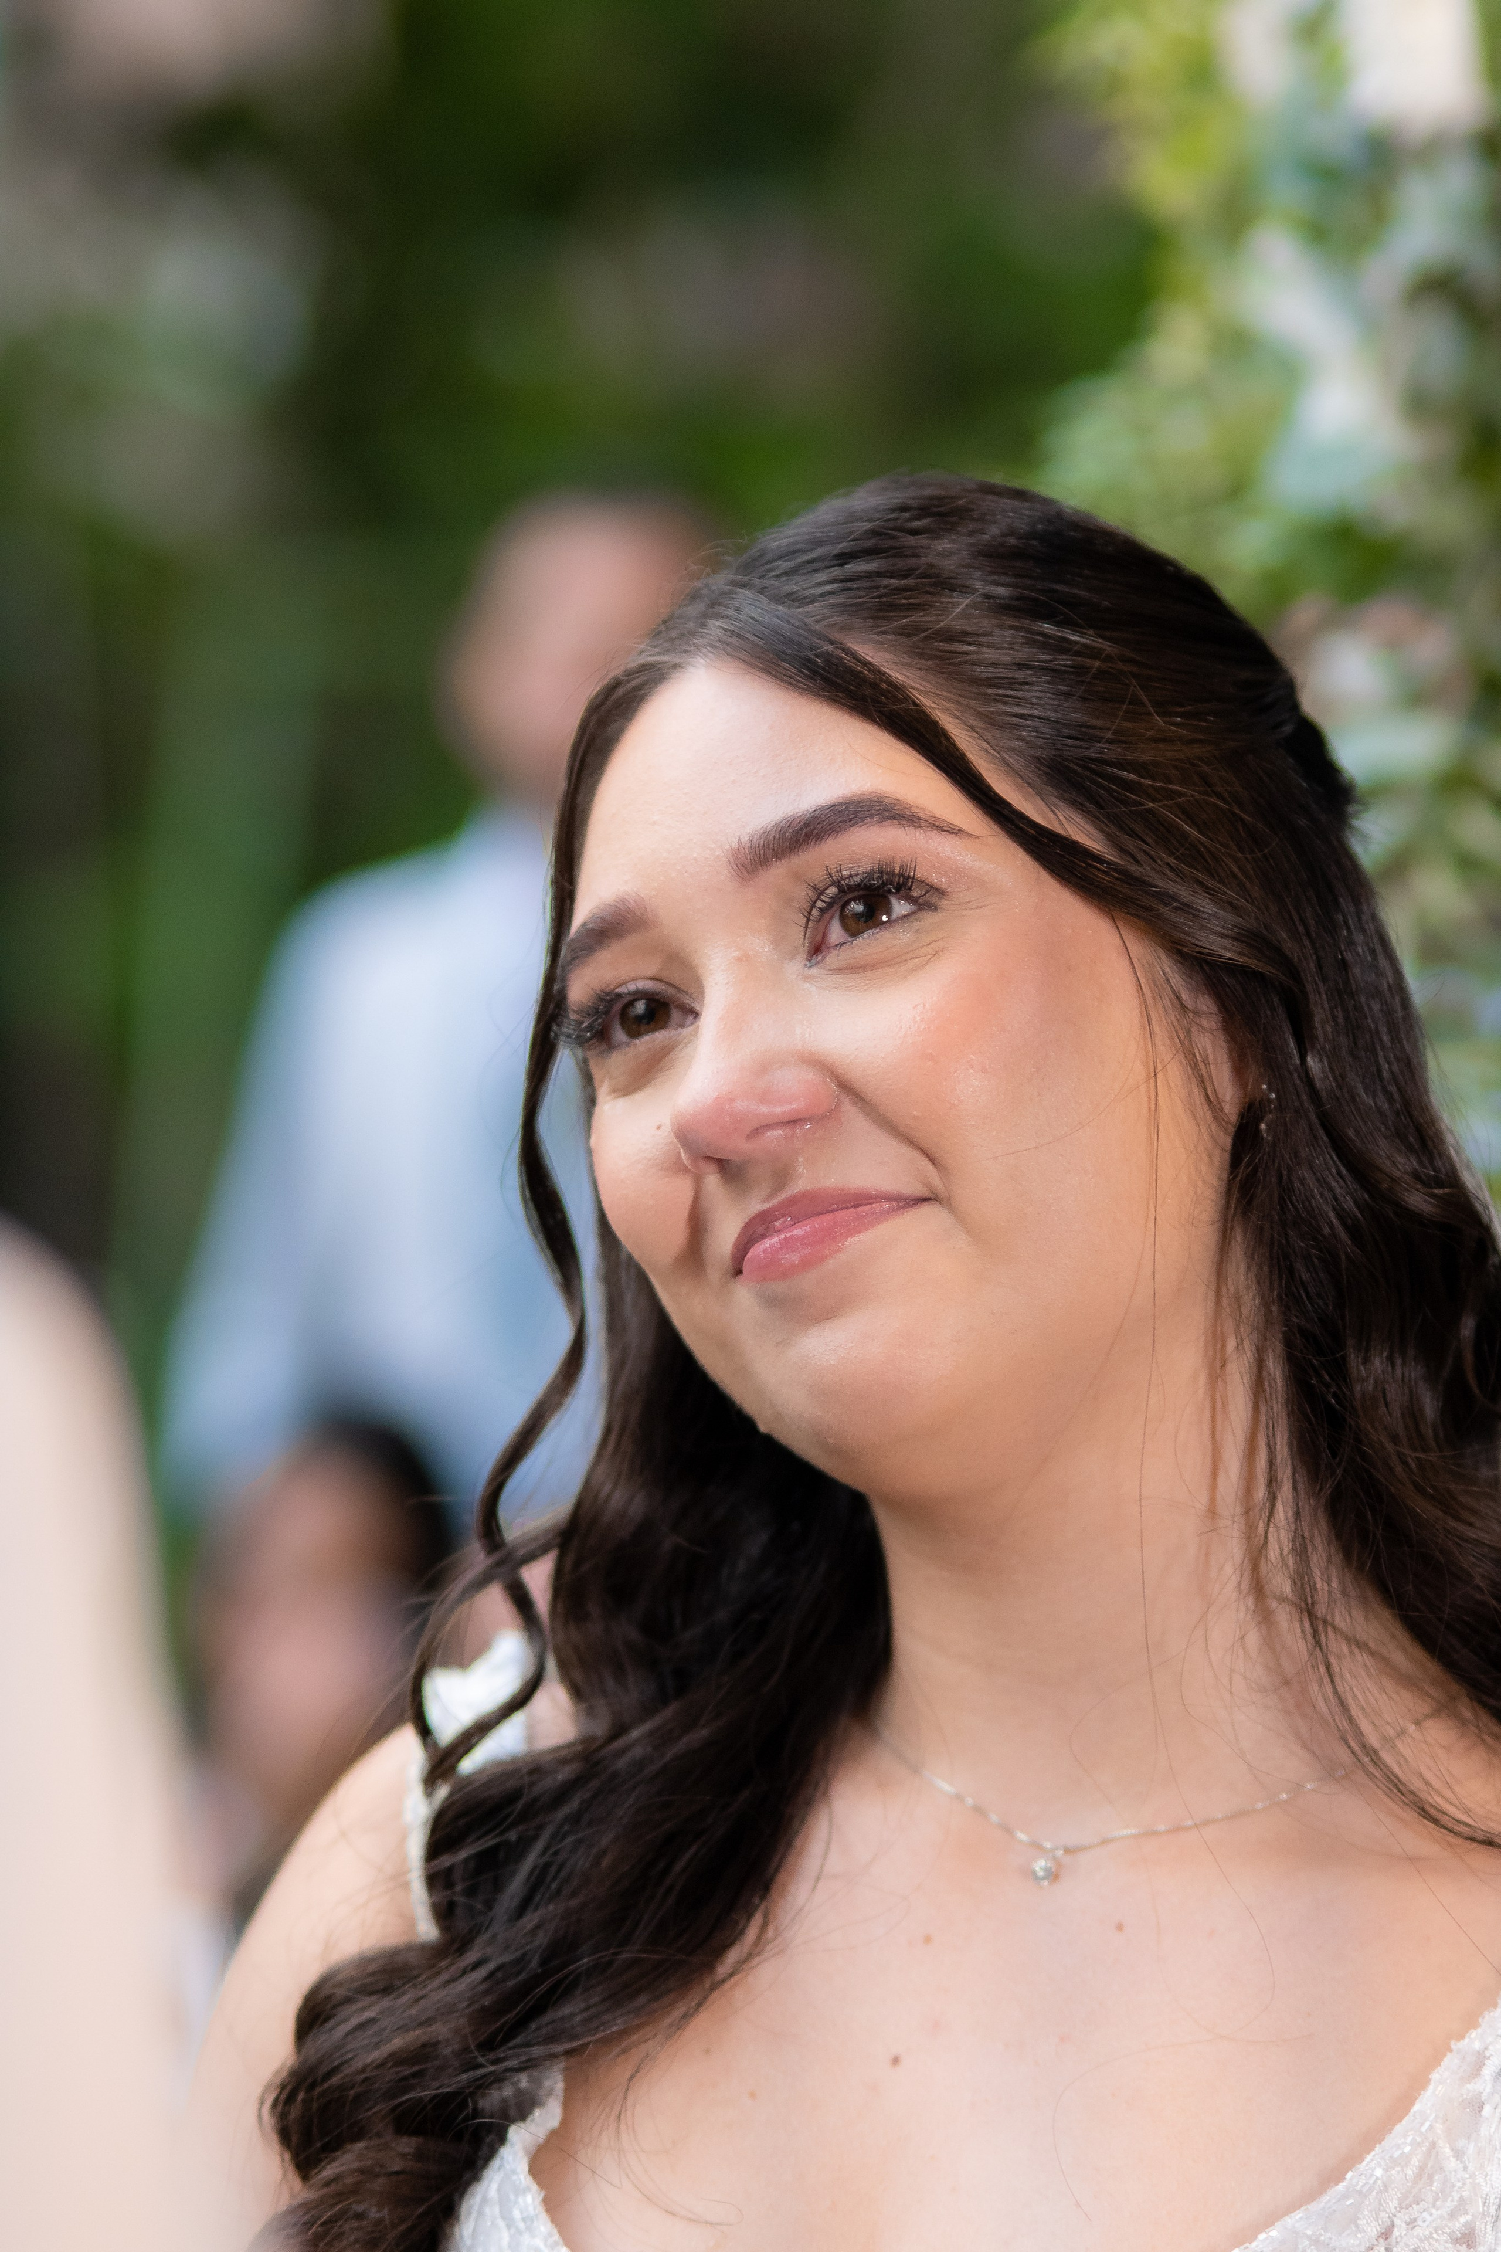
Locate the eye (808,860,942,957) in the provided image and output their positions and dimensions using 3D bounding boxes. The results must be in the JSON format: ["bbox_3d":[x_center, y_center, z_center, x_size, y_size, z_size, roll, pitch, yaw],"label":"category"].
[{"bbox_3d":[0.026,-0.046,1.672,0.030,0.018,0.014,-22,-17,24],"label":"eye"}]

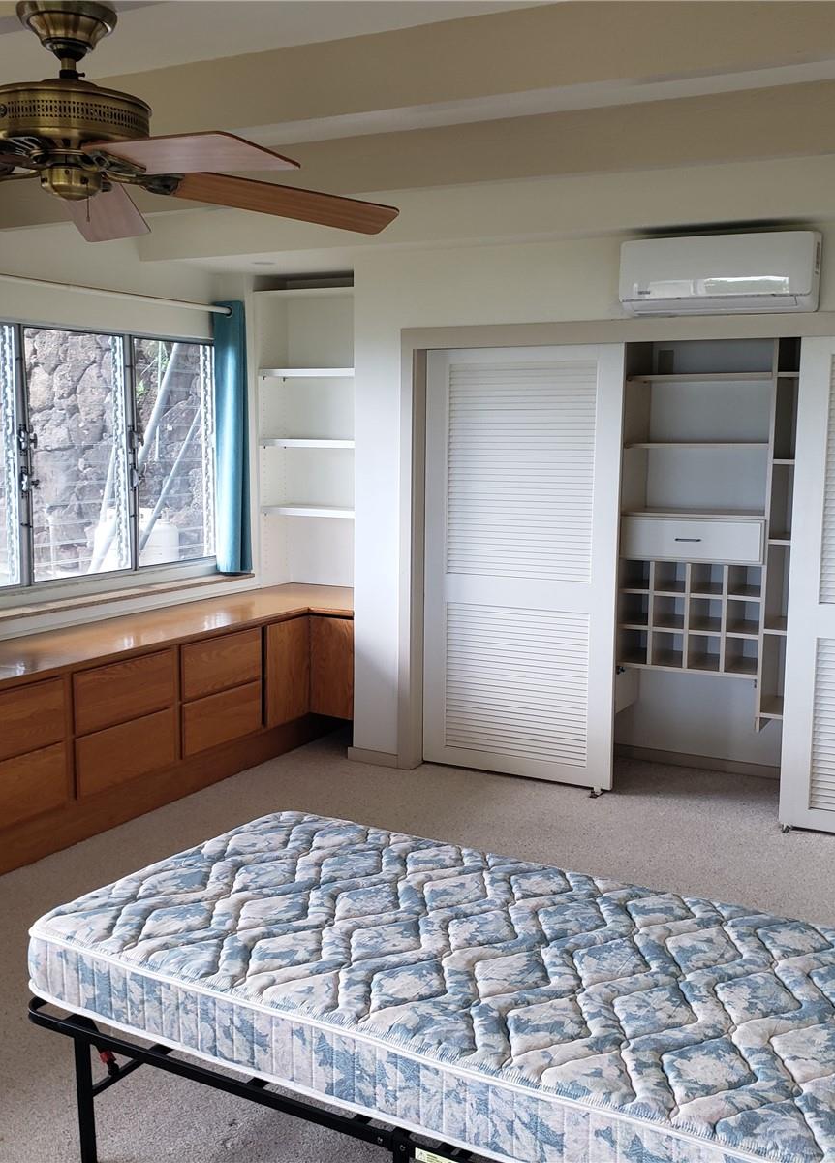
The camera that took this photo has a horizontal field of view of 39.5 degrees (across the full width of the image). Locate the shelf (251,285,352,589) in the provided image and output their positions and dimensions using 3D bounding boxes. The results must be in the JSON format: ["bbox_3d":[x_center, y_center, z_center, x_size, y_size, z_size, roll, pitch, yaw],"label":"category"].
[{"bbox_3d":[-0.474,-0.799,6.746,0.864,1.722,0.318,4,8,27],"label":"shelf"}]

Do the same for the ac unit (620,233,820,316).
[{"bbox_3d":[1.221,-1.242,4.727,0.776,0.285,0.212,4,8,27],"label":"ac unit"}]

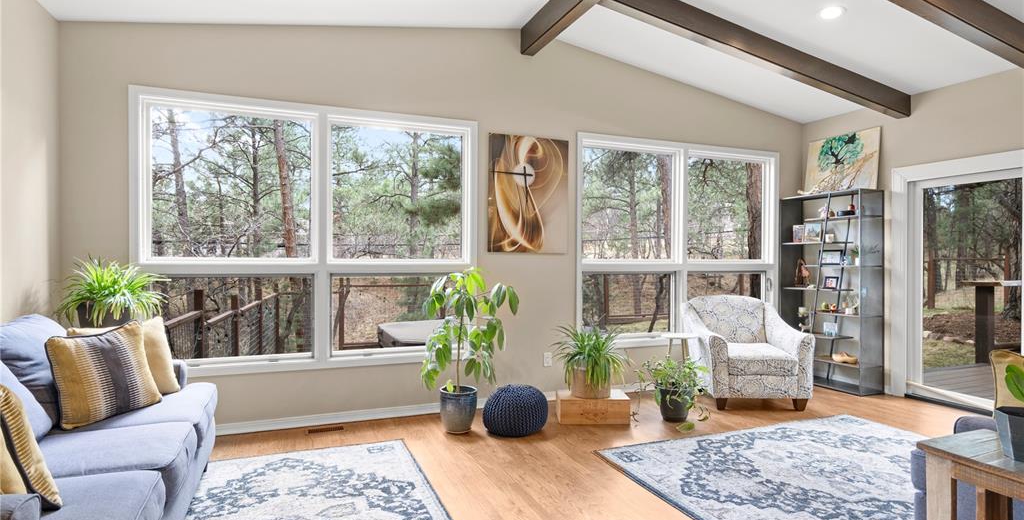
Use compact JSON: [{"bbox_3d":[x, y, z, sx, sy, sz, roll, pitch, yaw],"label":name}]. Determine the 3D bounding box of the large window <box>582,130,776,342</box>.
[{"bbox_3d":[1.753,-0.169,5.171,2.479,2.012,0.110,0,0,-21],"label":"large window"}]

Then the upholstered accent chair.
[{"bbox_3d":[2.060,0.785,4.550,0.850,0.910,0.770,0,0,3],"label":"upholstered accent chair"}]

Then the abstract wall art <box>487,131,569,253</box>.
[{"bbox_3d":[0.167,-0.576,4.526,0.769,1.035,0.040,0,0,-21],"label":"abstract wall art"}]

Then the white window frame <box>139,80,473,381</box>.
[{"bbox_3d":[-1.462,-0.178,3.949,2.479,2.018,0.110,0,0,-21],"label":"white window frame"}]

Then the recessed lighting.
[{"bbox_3d":[2.238,-1.729,3.580,0.180,0.030,0.180,9,-3,-22],"label":"recessed lighting"}]

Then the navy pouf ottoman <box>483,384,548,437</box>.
[{"bbox_3d":[0.030,1.073,3.670,0.475,0.335,0.475,0,0,0],"label":"navy pouf ottoman"}]

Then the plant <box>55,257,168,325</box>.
[{"bbox_3d":[-2.410,0.235,3.064,0.540,0.500,0.540,0,0,-22],"label":"plant"}]

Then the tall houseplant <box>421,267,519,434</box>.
[{"bbox_3d":[-0.314,0.661,3.782,0.670,1.180,0.600,0,0,-21],"label":"tall houseplant"}]

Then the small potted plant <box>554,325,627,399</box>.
[{"bbox_3d":[0.620,0.785,4.060,0.580,0.550,0.560,0,0,0],"label":"small potted plant"}]

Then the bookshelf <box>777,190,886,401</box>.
[{"bbox_3d":[3.168,0.297,5.111,0.340,1.885,0.830,0,0,-22],"label":"bookshelf"}]

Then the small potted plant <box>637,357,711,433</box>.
[{"bbox_3d":[1.263,1.011,4.026,0.530,0.510,0.470,0,0,-21],"label":"small potted plant"}]

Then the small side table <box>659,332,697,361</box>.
[{"bbox_3d":[1.553,0.982,4.709,0.360,0.570,0.360,0,0,-21],"label":"small side table"}]

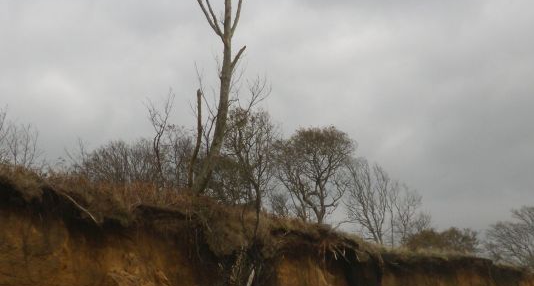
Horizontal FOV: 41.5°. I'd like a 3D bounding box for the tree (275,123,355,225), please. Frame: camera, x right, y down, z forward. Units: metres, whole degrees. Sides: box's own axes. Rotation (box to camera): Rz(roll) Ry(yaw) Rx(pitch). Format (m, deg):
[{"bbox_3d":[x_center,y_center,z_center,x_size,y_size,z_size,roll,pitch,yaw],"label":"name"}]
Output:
[{"bbox_3d":[2.605,1.738,38.685,4.260,5.470,4.200,0,-14,0],"label":"tree"}]

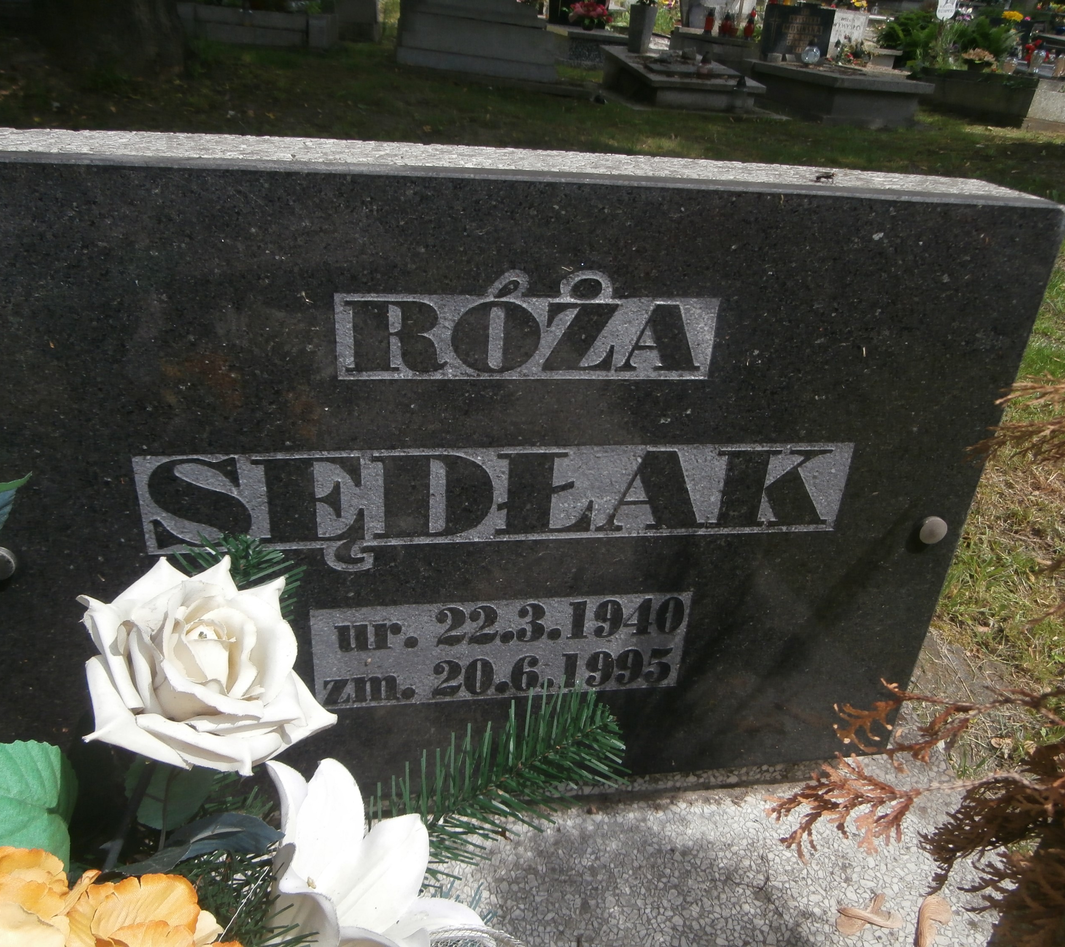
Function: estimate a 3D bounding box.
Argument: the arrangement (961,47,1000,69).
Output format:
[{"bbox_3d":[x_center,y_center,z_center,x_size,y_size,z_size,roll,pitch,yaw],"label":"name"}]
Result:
[{"bbox_3d":[3.438,-3.191,6.750,0.285,0.185,0.270,13,33,13],"label":"arrangement"}]

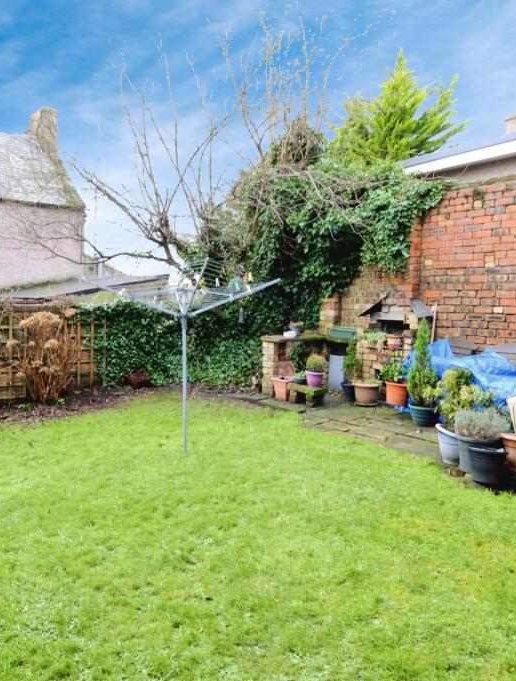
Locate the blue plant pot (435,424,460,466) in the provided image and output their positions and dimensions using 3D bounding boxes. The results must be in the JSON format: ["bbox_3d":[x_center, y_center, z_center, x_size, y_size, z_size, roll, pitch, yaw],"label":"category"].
[{"bbox_3d":[2.208,1.145,5.640,0.450,0.370,0.450,3,3,24],"label":"blue plant pot"}]

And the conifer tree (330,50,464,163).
[{"bbox_3d":[3.221,-2.703,11.455,3.600,7.600,3.600,2,3,0],"label":"conifer tree"}]

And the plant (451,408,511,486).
[{"bbox_3d":[2.203,1.017,5.046,0.500,0.690,0.480,3,3,24],"label":"plant"}]

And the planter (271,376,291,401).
[{"bbox_3d":[0.430,0.769,8.501,0.310,0.360,0.310,4,4,33],"label":"planter"}]

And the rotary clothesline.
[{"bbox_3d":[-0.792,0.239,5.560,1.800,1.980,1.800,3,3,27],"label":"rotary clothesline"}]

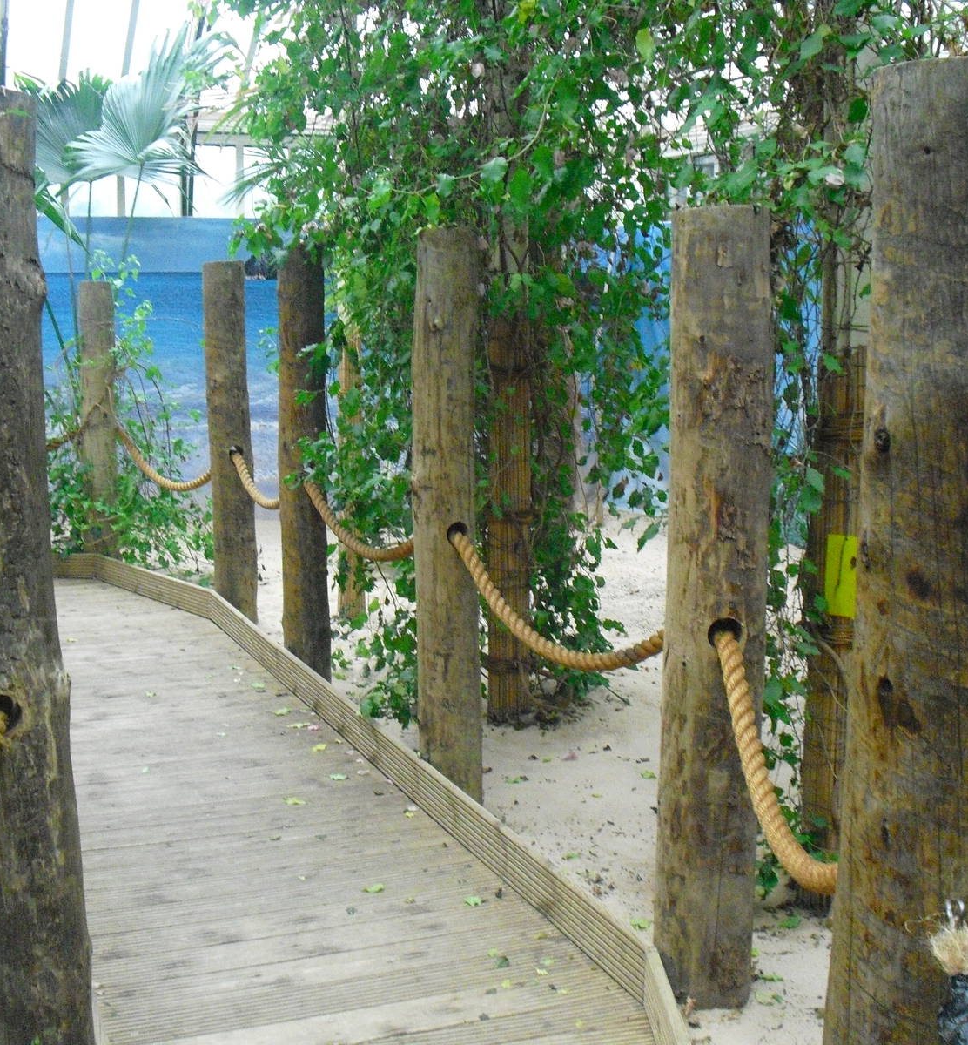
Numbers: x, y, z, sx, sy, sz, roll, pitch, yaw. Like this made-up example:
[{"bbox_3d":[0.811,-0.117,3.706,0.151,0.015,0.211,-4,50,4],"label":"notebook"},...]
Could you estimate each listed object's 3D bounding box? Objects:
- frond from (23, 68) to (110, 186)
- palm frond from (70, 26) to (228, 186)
[{"bbox_3d":[-2.371,-2.234,8.251,0.780,0.720,0.400,-3,9,-15],"label":"frond"},{"bbox_3d":[-2.021,-2.499,8.718,0.950,0.950,0.450,-1,9,-6],"label":"palm frond"}]

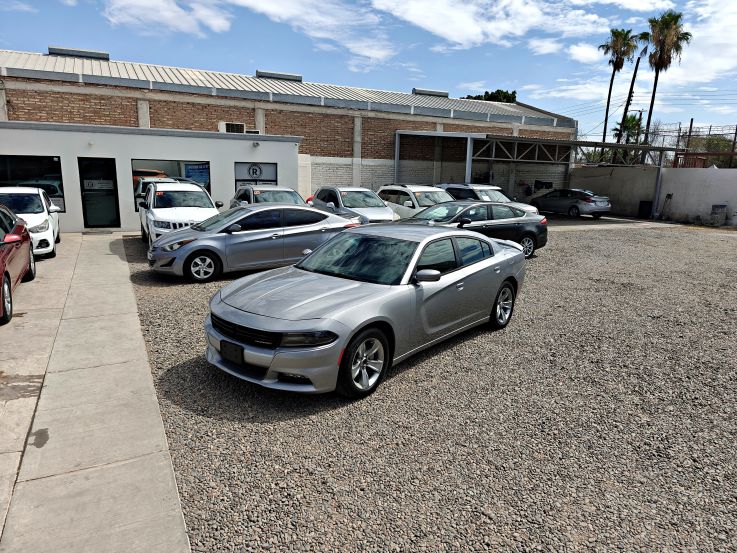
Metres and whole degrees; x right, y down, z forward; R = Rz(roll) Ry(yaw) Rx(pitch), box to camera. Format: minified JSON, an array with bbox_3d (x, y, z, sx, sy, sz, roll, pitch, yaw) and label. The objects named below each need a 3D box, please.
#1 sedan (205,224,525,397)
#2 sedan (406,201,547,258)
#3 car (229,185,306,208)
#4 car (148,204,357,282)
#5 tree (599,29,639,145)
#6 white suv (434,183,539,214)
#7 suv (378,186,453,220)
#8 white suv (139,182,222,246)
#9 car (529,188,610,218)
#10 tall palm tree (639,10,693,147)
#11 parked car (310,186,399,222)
[{"bbox_3d":[0.366,0.097,6.567,1.930,1.480,5.030,12,16,40],"label":"sedan"},{"bbox_3d":[2.597,-1.259,12.992,4.870,1.480,1.870,-6,14,-31],"label":"sedan"},{"bbox_3d":[-2.758,-1.720,14.156,1.780,1.640,4.400,-4,13,-25],"label":"car"},{"bbox_3d":[-2.378,-0.864,10.524,4.550,1.435,1.780,-6,14,-32],"label":"car"},{"bbox_3d":[20.929,-13.758,43.014,3.500,14.843,3.500,7,13,24],"label":"tree"},{"bbox_3d":[4.413,-2.774,19.550,1.880,1.710,4.650,-5,14,-29],"label":"white suv"},{"bbox_3d":[1.806,-2.195,16.669,1.830,1.680,4.500,-4,14,-25],"label":"suv"},{"bbox_3d":[-5.012,-1.566,13.076,1.800,1.660,4.450,-4,13,-26],"label":"white suv"},{"bbox_3d":[11.009,-4.139,27.104,1.790,1.480,4.630,-4,14,-24],"label":"car"},{"bbox_3d":[23.192,-13.303,39.248,4.100,14.800,4.100,8,14,28],"label":"tall palm tree"},{"bbox_3d":[-0.452,-1.933,15.581,1.750,1.600,4.350,-4,13,-23],"label":"parked car"}]

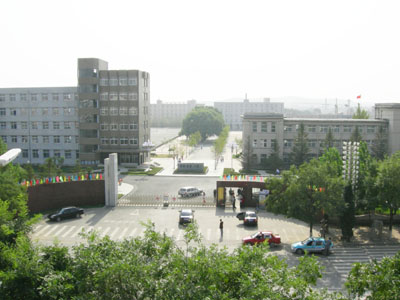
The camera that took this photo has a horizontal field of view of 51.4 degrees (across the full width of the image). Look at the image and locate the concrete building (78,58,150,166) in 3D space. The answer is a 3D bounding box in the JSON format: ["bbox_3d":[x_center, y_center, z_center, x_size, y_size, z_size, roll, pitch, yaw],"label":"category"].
[{"bbox_3d":[-23.585,-10.410,116.625,15.893,28.400,16.000,0,6,4],"label":"concrete building"}]

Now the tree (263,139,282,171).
[{"bbox_3d":[16.852,0.949,96.324,4.600,7.900,4.600,0,5,0],"label":"tree"}]

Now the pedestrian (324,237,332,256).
[{"bbox_3d":[13.367,10.062,43.091,0.550,1.720,0.400,-1,6,-10],"label":"pedestrian"}]

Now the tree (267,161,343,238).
[{"bbox_3d":[12.797,5.806,49.322,9.000,9.000,8.000,0,5,0],"label":"tree"}]

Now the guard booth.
[{"bbox_3d":[6.485,6.751,64.826,7.700,4.150,1.000,0,5,1],"label":"guard booth"}]

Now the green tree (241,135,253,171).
[{"bbox_3d":[11.322,0.666,98.778,3.000,8.000,3.000,0,5,0],"label":"green tree"}]

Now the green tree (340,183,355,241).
[{"bbox_3d":[17.016,7.226,47.615,1.600,6.500,1.600,0,5,0],"label":"green tree"}]

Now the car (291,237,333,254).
[{"bbox_3d":[11.896,10.105,44.205,4.200,1.420,1.680,0,5,0],"label":"car"}]

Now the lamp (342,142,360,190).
[{"bbox_3d":[21.487,3.732,58.551,2.400,9.500,2.400,0,5,0],"label":"lamp"}]

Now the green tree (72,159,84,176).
[{"bbox_3d":[-25.313,3.693,86.466,2.500,4.300,2.500,0,5,0],"label":"green tree"}]

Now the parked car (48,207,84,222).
[{"bbox_3d":[-18.511,8.789,57.738,4.650,1.450,1.750,-4,7,-37],"label":"parked car"}]

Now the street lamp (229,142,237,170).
[{"bbox_3d":[8.029,1.704,102.432,2.000,7.000,2.000,0,5,0],"label":"street lamp"}]

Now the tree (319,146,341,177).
[{"bbox_3d":[21.811,3.629,68.631,4.600,7.800,4.600,0,5,0],"label":"tree"}]

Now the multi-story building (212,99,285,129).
[{"bbox_3d":[33.925,-24.097,288.168,48.000,21.500,16.000,1,5,6],"label":"multi-story building"}]

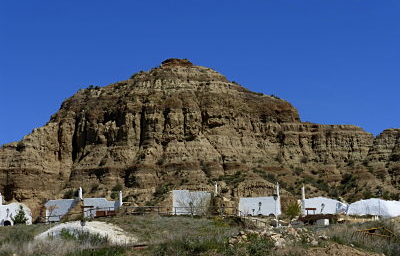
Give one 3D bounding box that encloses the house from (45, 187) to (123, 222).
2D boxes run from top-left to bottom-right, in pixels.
[{"bbox_3d":[-15.657,10.348,132.000,10.400,4.900,5.000,0,-6,0],"label":"house"}]

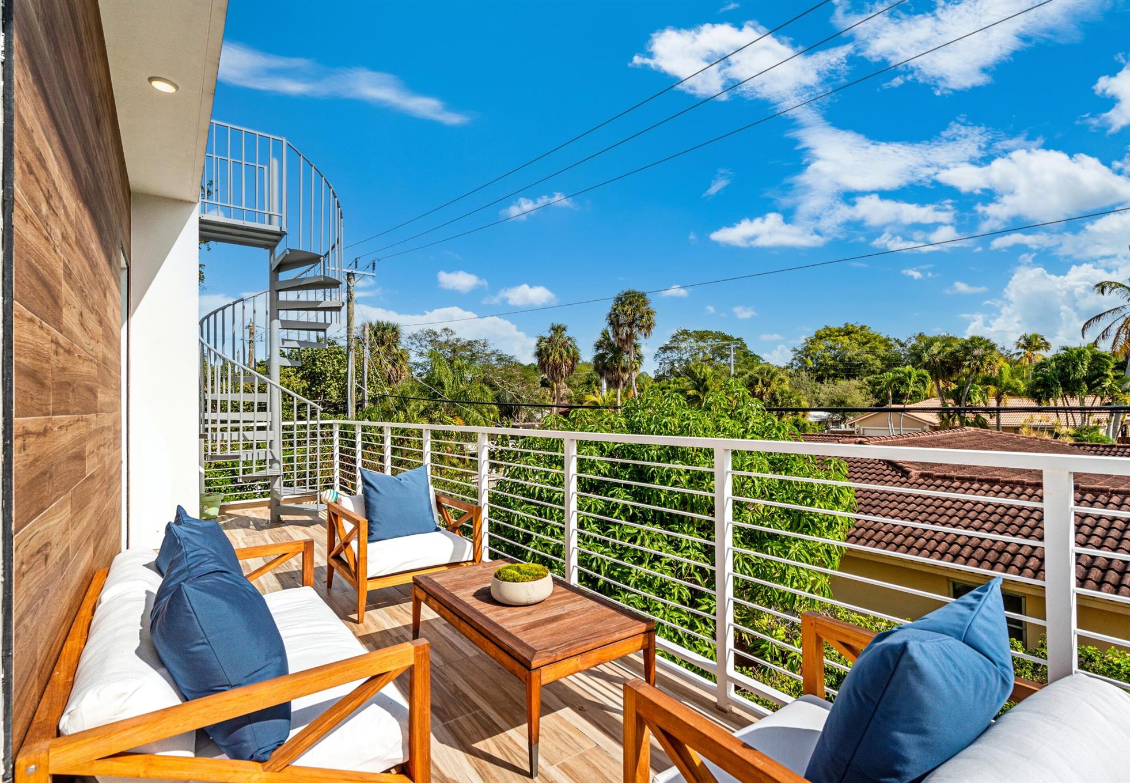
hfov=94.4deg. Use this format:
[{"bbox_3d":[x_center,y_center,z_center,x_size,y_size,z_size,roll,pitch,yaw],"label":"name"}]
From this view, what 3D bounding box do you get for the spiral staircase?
[{"bbox_3d":[-3.211,-0.568,5.824,1.420,4.020,1.420,0,-2,-37],"label":"spiral staircase"}]

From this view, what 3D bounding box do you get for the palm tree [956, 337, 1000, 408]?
[{"bbox_3d":[29.249,0.700,36.884,2.710,9.220,2.710,-2,-2,38],"label":"palm tree"}]

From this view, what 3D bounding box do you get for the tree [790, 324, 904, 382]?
[{"bbox_3d":[32.369,-0.988,59.828,11.330,13.670,11.500,-2,-2,28],"label":"tree"}]

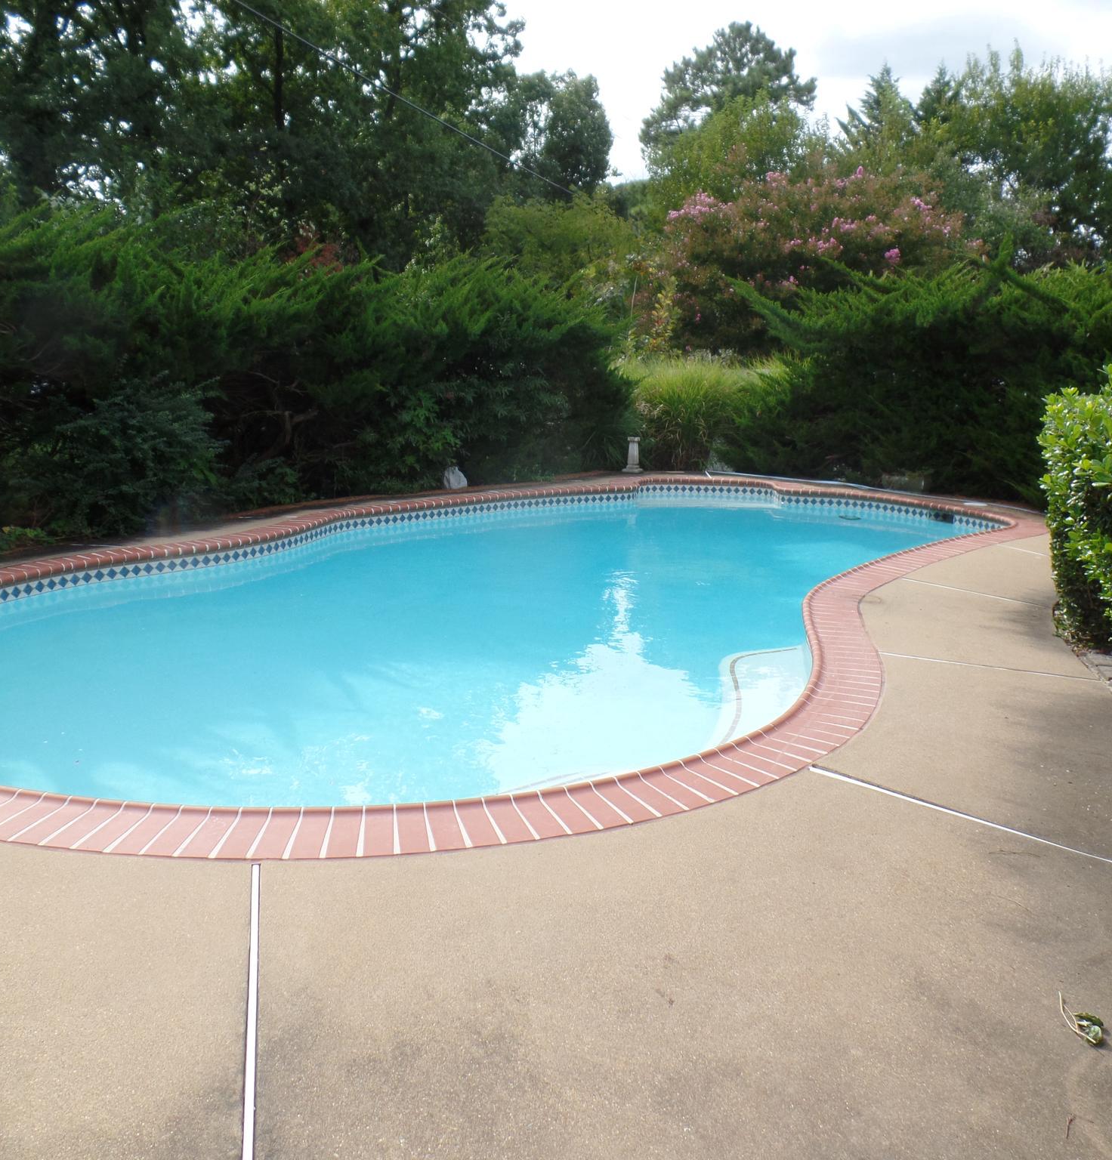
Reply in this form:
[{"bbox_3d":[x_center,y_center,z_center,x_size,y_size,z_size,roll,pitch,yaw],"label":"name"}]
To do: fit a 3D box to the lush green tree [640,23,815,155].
[{"bbox_3d":[5.960,-12.787,36.093,6.390,12.430,6.390,0,12,0],"label":"lush green tree"}]

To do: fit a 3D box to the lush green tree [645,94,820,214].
[{"bbox_3d":[4.049,-7.469,23.954,4.350,7.270,4.350,0,12,0],"label":"lush green tree"}]

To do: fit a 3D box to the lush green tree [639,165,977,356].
[{"bbox_3d":[4.285,-4.614,17.415,5.520,4.510,4.970,0,12,0],"label":"lush green tree"}]

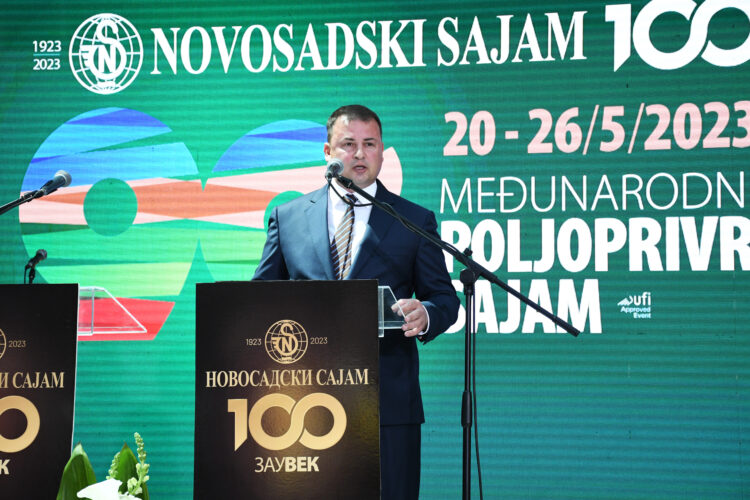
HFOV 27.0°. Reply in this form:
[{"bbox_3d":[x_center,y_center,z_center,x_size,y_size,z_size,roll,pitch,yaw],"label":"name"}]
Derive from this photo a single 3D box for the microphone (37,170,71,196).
[{"bbox_3d":[-0.917,-0.190,4.488,0.052,0.052,0.168,-3,16,13],"label":"microphone"}]

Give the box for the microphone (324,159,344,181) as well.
[{"bbox_3d":[-0.120,-0.232,4.546,0.052,0.052,0.168,-2,13,6],"label":"microphone"}]

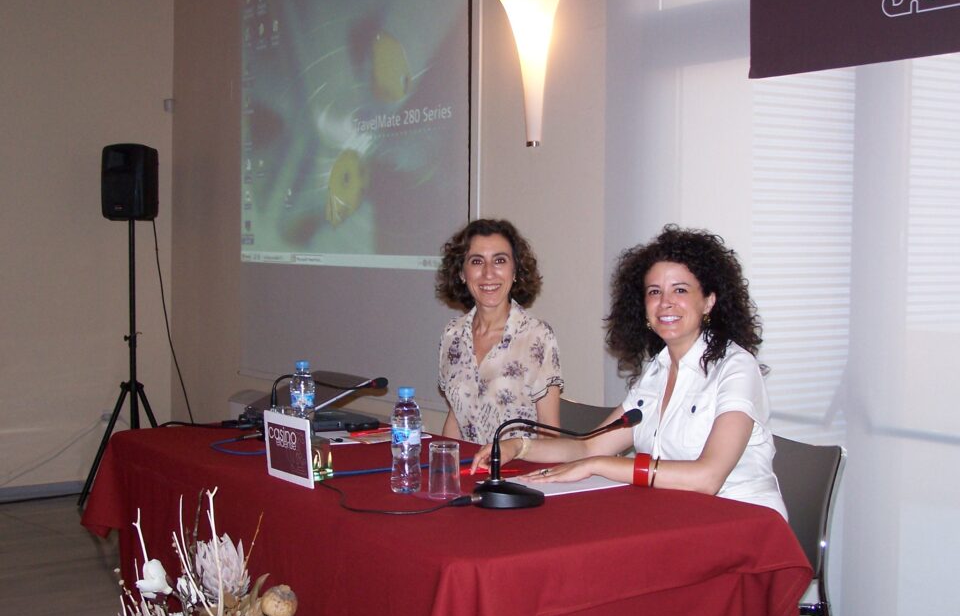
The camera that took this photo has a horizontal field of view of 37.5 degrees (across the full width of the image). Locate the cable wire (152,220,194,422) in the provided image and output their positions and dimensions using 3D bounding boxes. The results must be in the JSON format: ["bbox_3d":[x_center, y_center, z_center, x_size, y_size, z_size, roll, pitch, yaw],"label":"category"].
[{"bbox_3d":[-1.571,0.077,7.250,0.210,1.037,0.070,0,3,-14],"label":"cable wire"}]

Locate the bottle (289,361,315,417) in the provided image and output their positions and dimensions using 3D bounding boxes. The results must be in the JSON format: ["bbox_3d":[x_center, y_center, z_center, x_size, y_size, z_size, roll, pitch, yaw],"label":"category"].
[{"bbox_3d":[-0.412,0.224,3.268,0.058,0.203,0.058,0,3,0],"label":"bottle"}]

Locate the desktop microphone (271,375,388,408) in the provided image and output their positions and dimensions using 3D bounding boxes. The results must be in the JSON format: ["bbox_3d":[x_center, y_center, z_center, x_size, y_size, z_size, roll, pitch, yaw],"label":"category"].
[{"bbox_3d":[-0.382,0.244,3.493,0.395,0.138,0.120,-2,4,-34],"label":"desktop microphone"}]

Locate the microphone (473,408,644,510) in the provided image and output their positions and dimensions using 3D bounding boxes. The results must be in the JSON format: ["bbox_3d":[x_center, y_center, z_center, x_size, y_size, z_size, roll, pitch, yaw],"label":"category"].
[{"bbox_3d":[0.152,0.288,2.754,0.405,0.145,0.125,-2,4,-34],"label":"microphone"}]

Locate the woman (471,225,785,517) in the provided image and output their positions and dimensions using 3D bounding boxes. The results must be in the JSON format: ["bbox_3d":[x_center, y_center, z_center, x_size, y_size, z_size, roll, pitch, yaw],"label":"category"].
[{"bbox_3d":[0.335,0.454,3.027,0.630,1.258,0.530,-2,4,-42],"label":"woman"}]

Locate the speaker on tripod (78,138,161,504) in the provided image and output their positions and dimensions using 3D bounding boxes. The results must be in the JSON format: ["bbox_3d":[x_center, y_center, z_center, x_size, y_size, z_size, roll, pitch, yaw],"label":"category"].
[{"bbox_3d":[-1.779,0.093,7.199,0.520,1.854,0.520,2,4,27],"label":"speaker on tripod"}]

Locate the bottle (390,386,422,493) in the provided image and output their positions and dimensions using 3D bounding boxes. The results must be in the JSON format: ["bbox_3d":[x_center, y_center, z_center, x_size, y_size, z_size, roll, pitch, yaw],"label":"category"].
[{"bbox_3d":[-0.144,0.254,2.769,0.058,0.203,0.058,0,3,0],"label":"bottle"}]

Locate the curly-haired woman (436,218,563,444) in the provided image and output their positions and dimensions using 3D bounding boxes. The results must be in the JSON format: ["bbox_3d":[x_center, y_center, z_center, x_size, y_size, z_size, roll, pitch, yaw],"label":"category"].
[{"bbox_3d":[-0.020,0.422,3.624,0.460,1.262,0.600,3,4,35],"label":"curly-haired woman"}]

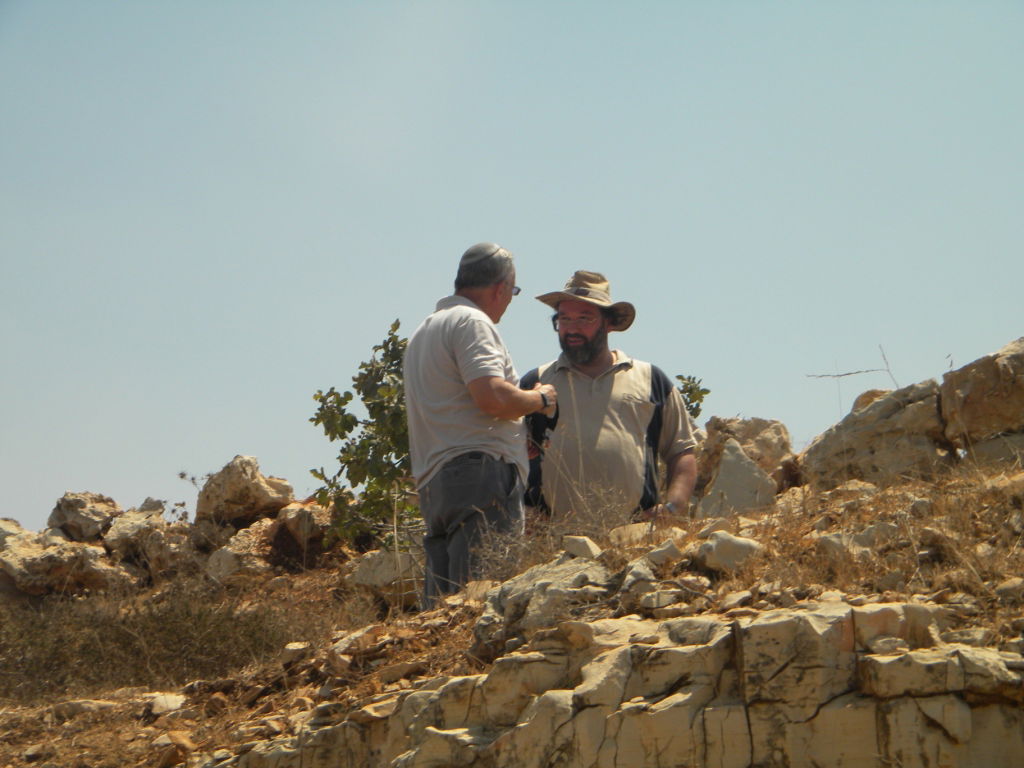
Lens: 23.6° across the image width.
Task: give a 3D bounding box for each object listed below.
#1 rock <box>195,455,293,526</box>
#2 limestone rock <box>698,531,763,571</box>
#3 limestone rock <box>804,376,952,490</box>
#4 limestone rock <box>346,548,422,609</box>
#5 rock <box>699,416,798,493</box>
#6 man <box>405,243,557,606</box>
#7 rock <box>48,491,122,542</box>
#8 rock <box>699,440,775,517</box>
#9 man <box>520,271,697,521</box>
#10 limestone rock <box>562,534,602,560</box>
[{"bbox_3d":[-1.017,0.403,9.300,0.370,0.270,0.280,0,-5,0],"label":"rock"},{"bbox_3d":[0.647,0.498,7.300,0.195,0.130,0.160,0,-6,0],"label":"limestone rock"},{"bbox_3d":[1.292,0.179,8.700,0.540,0.390,0.380,0,-5,0],"label":"limestone rock"},{"bbox_3d":[-0.443,0.678,8.600,0.280,0.200,0.220,0,-5,0],"label":"limestone rock"},{"bbox_3d":[0.876,0.272,9.100,0.370,0.290,0.310,0,-6,0],"label":"rock"},{"bbox_3d":[-0.134,0.398,7.864,0.460,1.720,0.540,4,-7,-37],"label":"man"},{"bbox_3d":[-1.702,0.529,9.800,0.300,0.210,0.250,0,-6,0],"label":"rock"},{"bbox_3d":[0.759,0.320,8.300,0.270,0.270,0.180,0,-5,0],"label":"rock"},{"bbox_3d":[0.318,0.512,8.022,0.600,1.780,0.420,-2,-5,20],"label":"man"},{"bbox_3d":[0.212,0.493,7.400,0.120,0.080,0.100,0,-5,0],"label":"limestone rock"}]

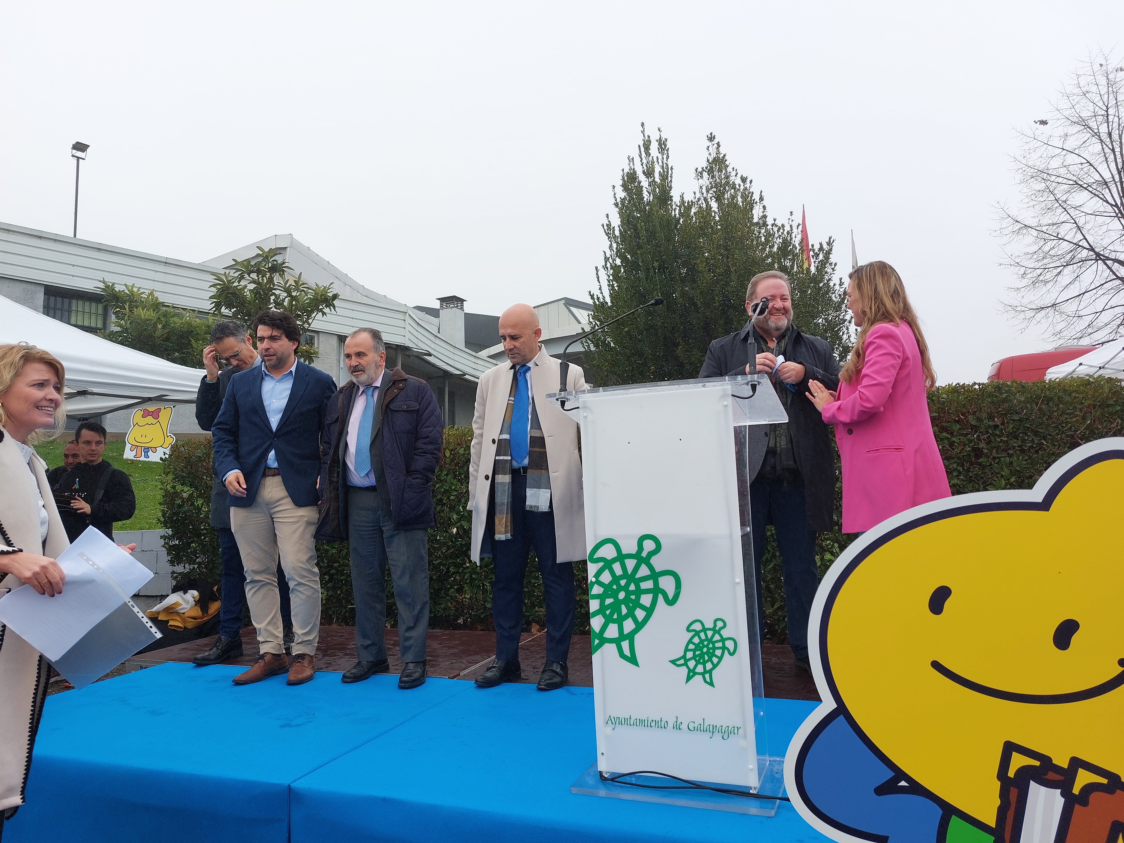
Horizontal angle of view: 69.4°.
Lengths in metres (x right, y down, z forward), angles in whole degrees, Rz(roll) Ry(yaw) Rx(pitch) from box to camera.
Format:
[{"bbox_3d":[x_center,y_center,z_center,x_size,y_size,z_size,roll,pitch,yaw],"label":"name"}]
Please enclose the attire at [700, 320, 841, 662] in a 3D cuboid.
[{"bbox_3d":[0.953,0.307,3.709,0.640,1.560,0.420,-2,-4,5],"label":"attire"}]

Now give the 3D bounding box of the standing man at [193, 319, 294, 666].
[{"bbox_3d":[-1.720,0.355,4.420,0.520,1.800,0.400,-4,-5,22],"label":"standing man"}]

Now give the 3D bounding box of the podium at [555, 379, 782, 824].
[{"bbox_3d":[0.356,0.484,2.531,0.680,1.197,0.480,-4,-3,23],"label":"podium"}]

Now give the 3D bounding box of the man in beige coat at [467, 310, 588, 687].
[{"bbox_3d":[-0.148,0.326,3.748,0.560,1.742,0.400,-3,-4,10],"label":"man in beige coat"}]

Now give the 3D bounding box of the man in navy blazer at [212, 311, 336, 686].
[{"bbox_3d":[-1.426,0.351,4.025,0.580,1.810,0.420,-2,-4,-3],"label":"man in navy blazer"}]

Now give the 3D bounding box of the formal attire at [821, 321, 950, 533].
[{"bbox_3d":[1.330,0.020,3.380,0.440,0.870,0.420,-3,-4,17],"label":"formal attire"}]

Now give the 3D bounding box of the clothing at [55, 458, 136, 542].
[{"bbox_3d":[-3.053,0.575,5.300,0.520,0.662,0.360,-1,-4,-7],"label":"clothing"}]

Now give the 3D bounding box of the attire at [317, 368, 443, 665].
[{"bbox_3d":[-0.875,0.446,3.916,0.560,1.416,0.380,-3,-4,12],"label":"attire"}]

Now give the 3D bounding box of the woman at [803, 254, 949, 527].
[{"bbox_3d":[1.310,0.190,3.380,0.500,1.720,0.440,-3,-4,17],"label":"woman"}]

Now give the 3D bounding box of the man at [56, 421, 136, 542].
[{"bbox_3d":[-3.330,0.880,5.800,0.530,1.760,0.420,-1,-4,-9],"label":"man"}]

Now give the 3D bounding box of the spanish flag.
[{"bbox_3d":[6.198,-4.516,20.500,0.300,1.900,0.300,-3,-4,17],"label":"spanish flag"}]

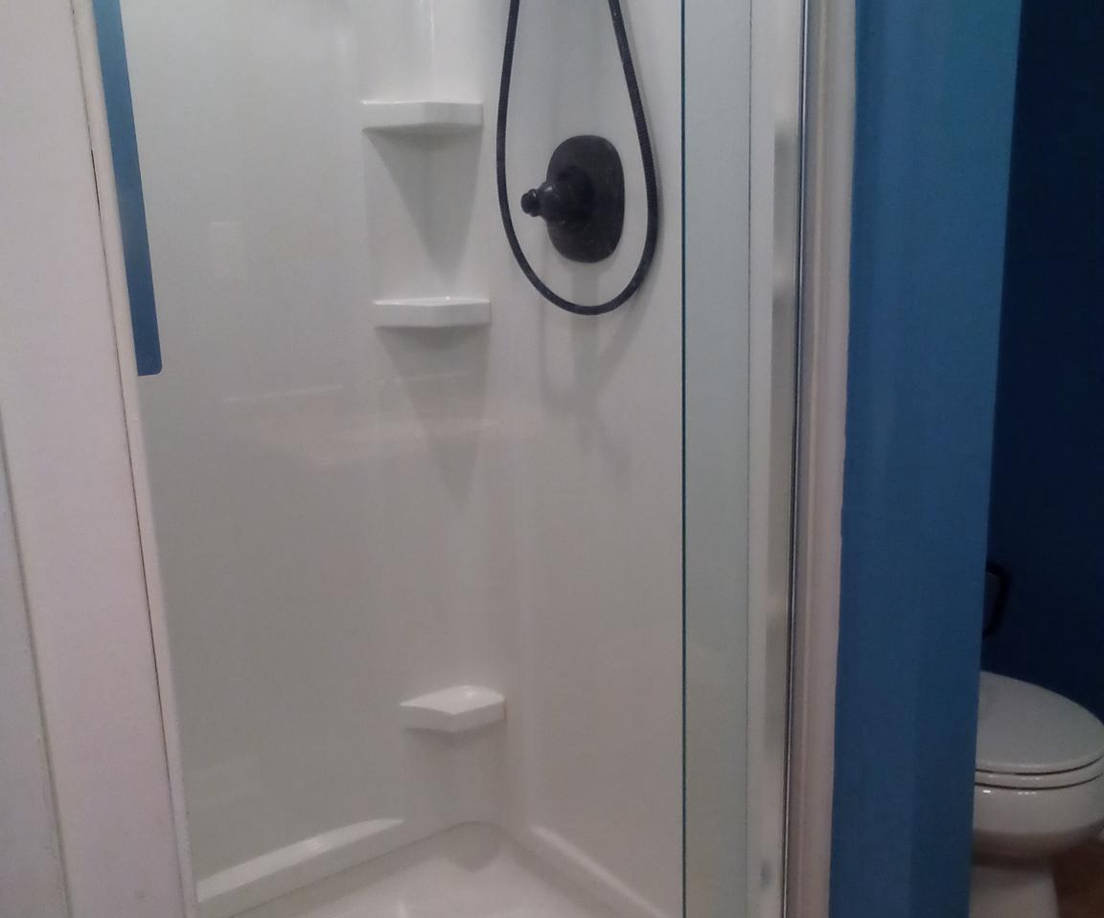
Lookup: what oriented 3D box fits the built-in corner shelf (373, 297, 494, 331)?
[{"bbox_3d":[-0.200,-0.247,1.797,0.195,0.042,0.121,-1,12,3],"label":"built-in corner shelf"}]

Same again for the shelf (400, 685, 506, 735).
[{"bbox_3d":[-0.182,0.463,1.959,0.189,0.043,0.121,-1,12,3],"label":"shelf"}]

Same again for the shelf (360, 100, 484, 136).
[{"bbox_3d":[-0.207,-0.558,1.728,0.194,0.043,0.121,-1,12,3],"label":"shelf"}]

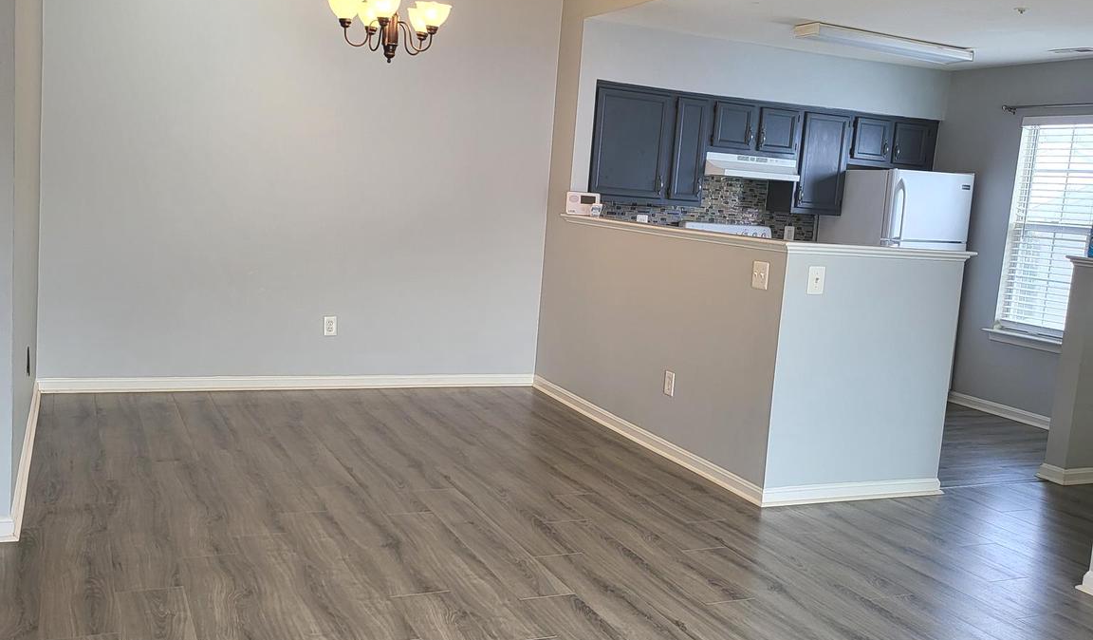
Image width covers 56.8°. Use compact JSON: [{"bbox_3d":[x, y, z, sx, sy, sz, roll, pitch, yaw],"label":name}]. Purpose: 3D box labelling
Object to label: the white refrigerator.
[{"bbox_3d":[2.517,-0.243,7.535,0.761,1.695,0.779,1,8,-24],"label":"white refrigerator"}]

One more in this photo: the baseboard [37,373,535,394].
[{"bbox_3d":[-1.519,0.406,6.524,3.128,0.087,0.023,1,8,-24],"label":"baseboard"}]

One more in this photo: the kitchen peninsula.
[{"bbox_3d":[1.017,0.075,6.063,1.151,1.222,2.742,1,8,-24],"label":"kitchen peninsula"}]

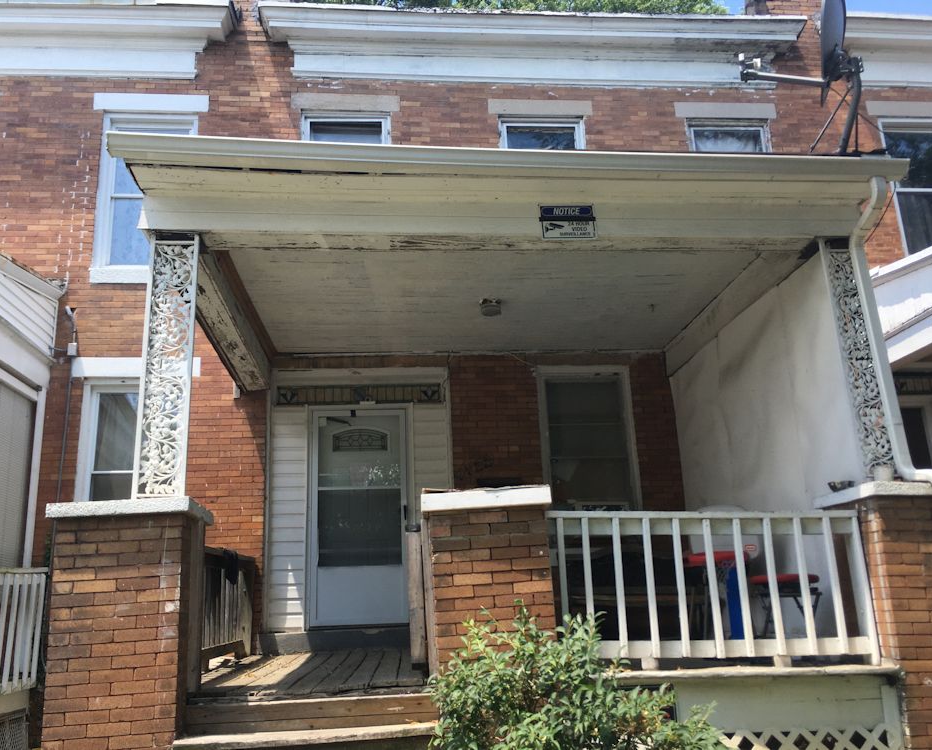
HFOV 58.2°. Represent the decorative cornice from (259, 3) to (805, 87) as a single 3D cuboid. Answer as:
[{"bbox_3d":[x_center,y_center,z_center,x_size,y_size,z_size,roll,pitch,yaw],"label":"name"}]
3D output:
[{"bbox_3d":[0.836,-3.645,9.334,6.130,0.715,0.310,-1,-15,-6],"label":"decorative cornice"}]

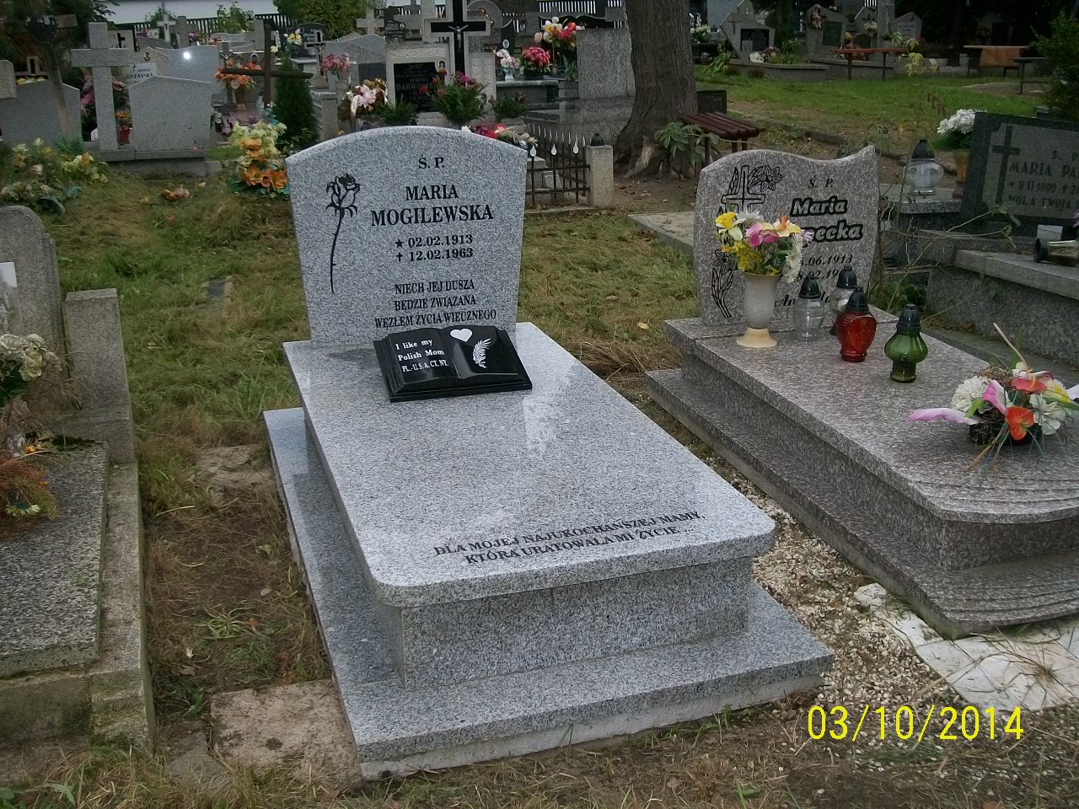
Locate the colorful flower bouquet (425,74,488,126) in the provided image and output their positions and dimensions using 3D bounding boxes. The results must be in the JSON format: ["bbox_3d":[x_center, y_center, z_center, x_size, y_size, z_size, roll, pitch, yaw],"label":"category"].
[{"bbox_3d":[-0.708,-2.581,9.500,0.526,0.424,0.450,-1,20,-4],"label":"colorful flower bouquet"}]

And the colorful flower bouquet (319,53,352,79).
[{"bbox_3d":[-2.276,-3.771,12.500,0.334,0.279,0.330,-3,20,-9],"label":"colorful flower bouquet"}]

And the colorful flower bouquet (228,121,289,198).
[{"bbox_3d":[-2.107,-1.846,8.450,0.470,0.560,0.420,-4,20,-13],"label":"colorful flower bouquet"}]

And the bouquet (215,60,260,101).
[{"bbox_3d":[-3.230,-3.477,12.000,0.460,0.410,0.420,-5,20,-14],"label":"bouquet"}]

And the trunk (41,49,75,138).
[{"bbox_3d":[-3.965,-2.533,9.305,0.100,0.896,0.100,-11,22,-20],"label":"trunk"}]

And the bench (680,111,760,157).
[{"bbox_3d":[1.497,-2.151,9.481,0.360,0.460,1.350,-1,20,-5],"label":"bench"}]

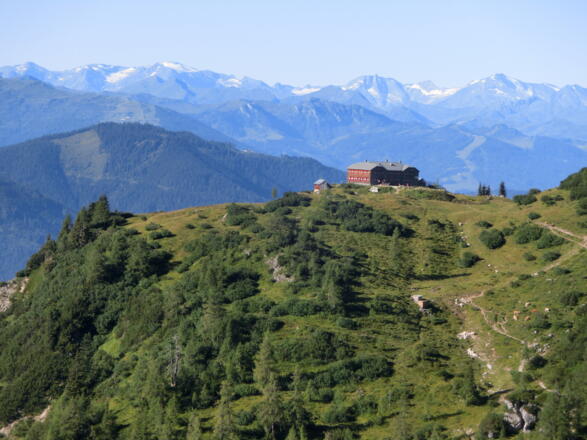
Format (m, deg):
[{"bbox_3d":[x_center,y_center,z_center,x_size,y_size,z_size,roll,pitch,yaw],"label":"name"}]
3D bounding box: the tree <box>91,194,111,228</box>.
[{"bbox_3d":[-65.147,-2.869,950.000,6.200,11.500,6.200,2,2,0],"label":"tree"}]

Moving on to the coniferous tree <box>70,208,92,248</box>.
[{"bbox_3d":[-70.054,2.809,930.000,6.500,13.000,6.500,2,2,0],"label":"coniferous tree"}]

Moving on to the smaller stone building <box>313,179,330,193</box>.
[{"bbox_3d":[10.446,-12.946,1050.000,4.900,5.100,3.700,0,2,-40],"label":"smaller stone building"}]

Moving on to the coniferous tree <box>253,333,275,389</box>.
[{"bbox_3d":[-7.835,36.693,735.000,5.600,14.600,5.600,2,2,0],"label":"coniferous tree"}]

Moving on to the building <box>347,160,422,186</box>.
[{"bbox_3d":[34.920,-17.729,1080.000,24.000,9.500,14.500,0,2,-40],"label":"building"}]

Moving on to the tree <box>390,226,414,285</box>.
[{"bbox_3d":[33.194,10.911,865.000,7.200,17.600,7.200,2,2,0],"label":"tree"}]

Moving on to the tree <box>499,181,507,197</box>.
[{"bbox_3d":[80.573,-12.144,1085.000,3.100,6.200,3.100,2,2,0],"label":"tree"}]

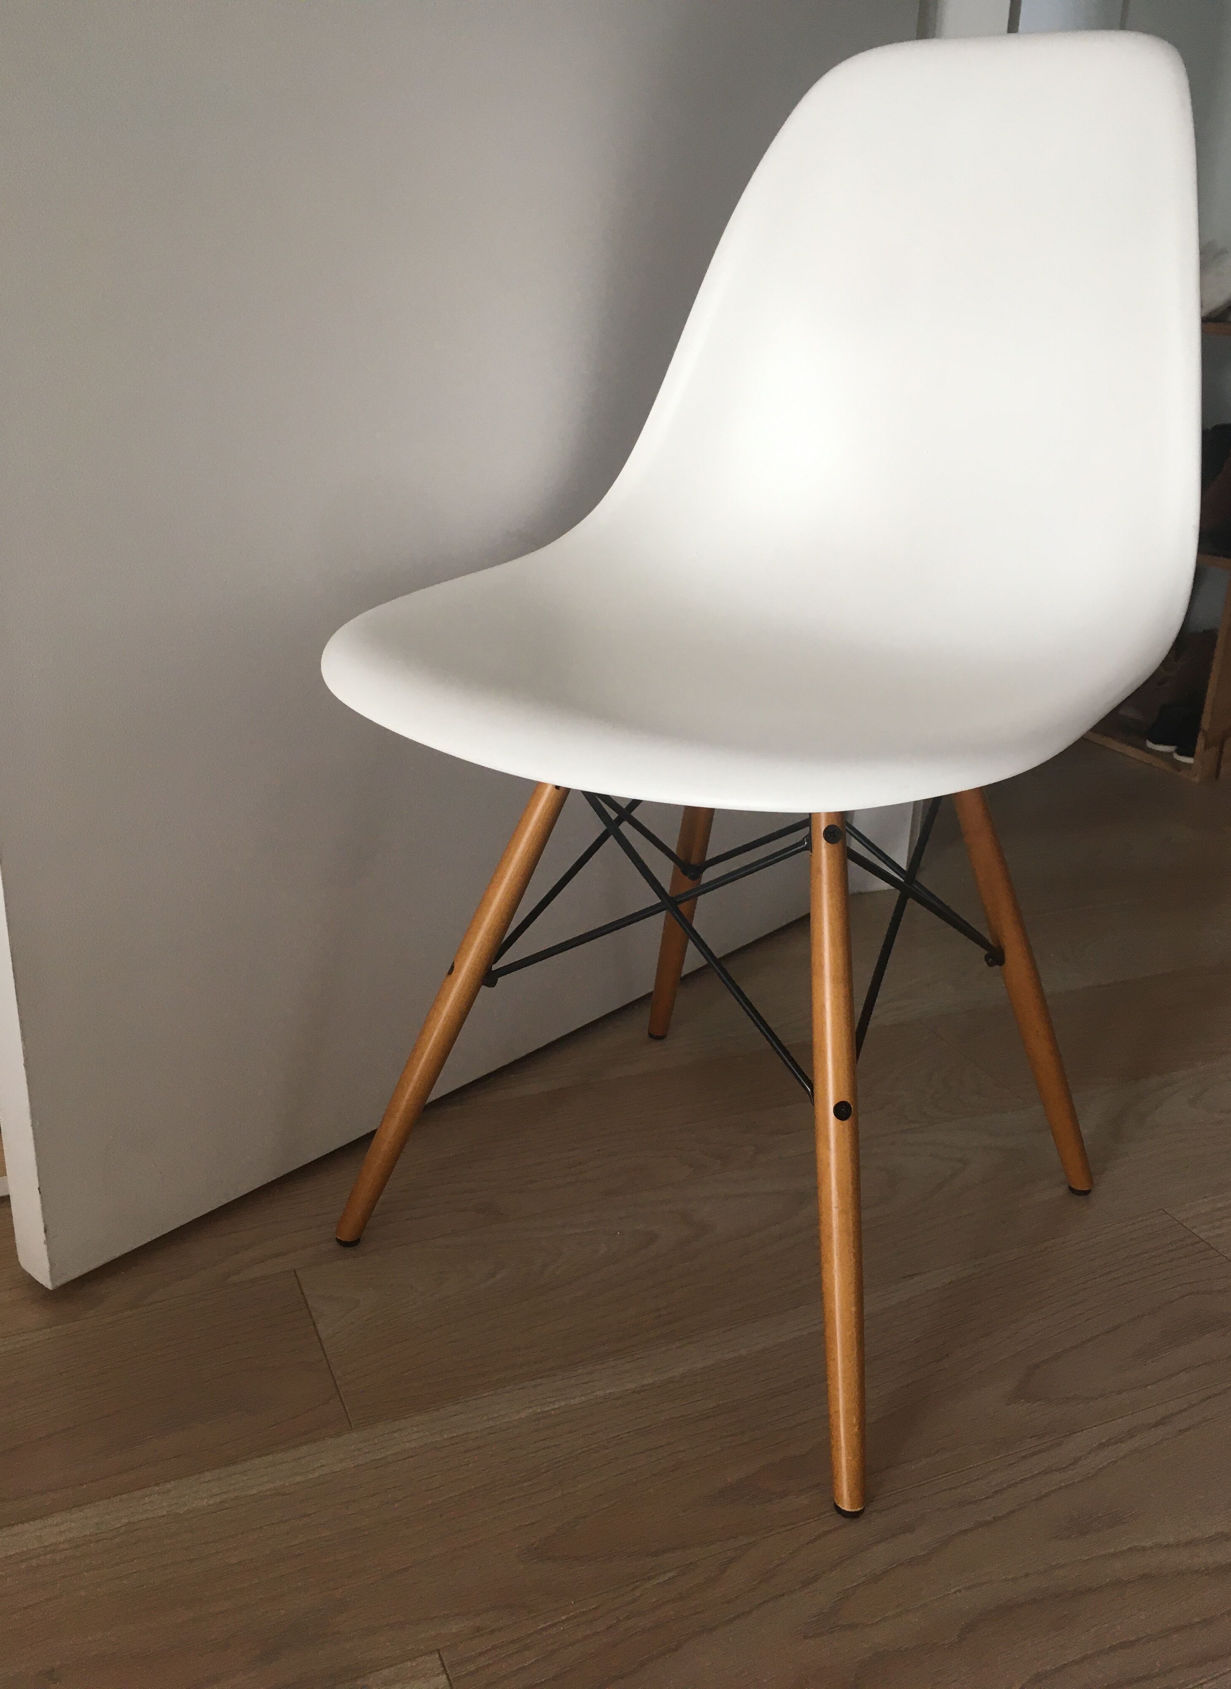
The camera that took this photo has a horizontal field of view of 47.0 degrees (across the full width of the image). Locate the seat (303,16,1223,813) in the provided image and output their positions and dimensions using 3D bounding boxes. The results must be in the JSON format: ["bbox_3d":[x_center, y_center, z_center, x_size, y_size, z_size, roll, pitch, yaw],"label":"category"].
[{"bbox_3d":[0.112,-0.289,0.864,0.465,0.441,0.542,15,24,33],"label":"seat"}]

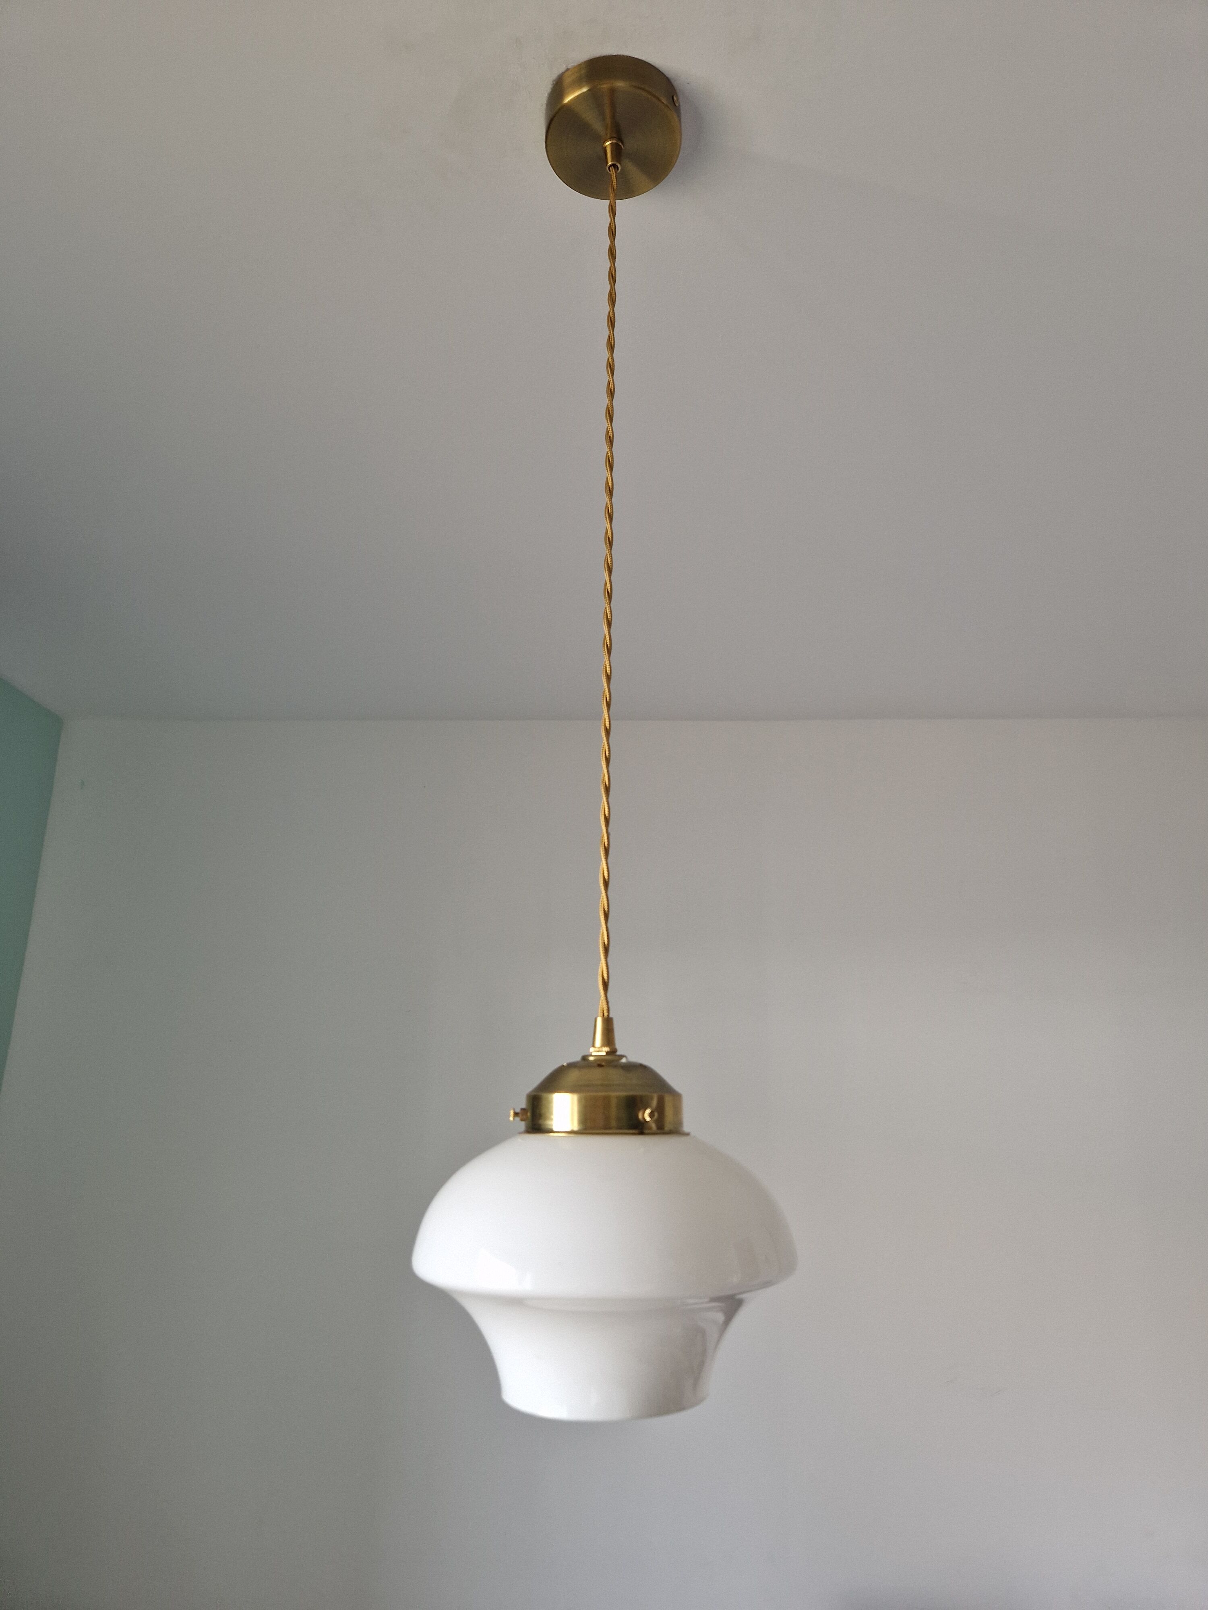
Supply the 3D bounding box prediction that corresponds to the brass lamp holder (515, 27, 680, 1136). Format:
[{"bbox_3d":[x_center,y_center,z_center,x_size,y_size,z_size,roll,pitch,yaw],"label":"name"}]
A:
[{"bbox_3d":[0.004,-0.172,0.709,0.103,0.745,0.101,1,-18,0],"label":"brass lamp holder"}]

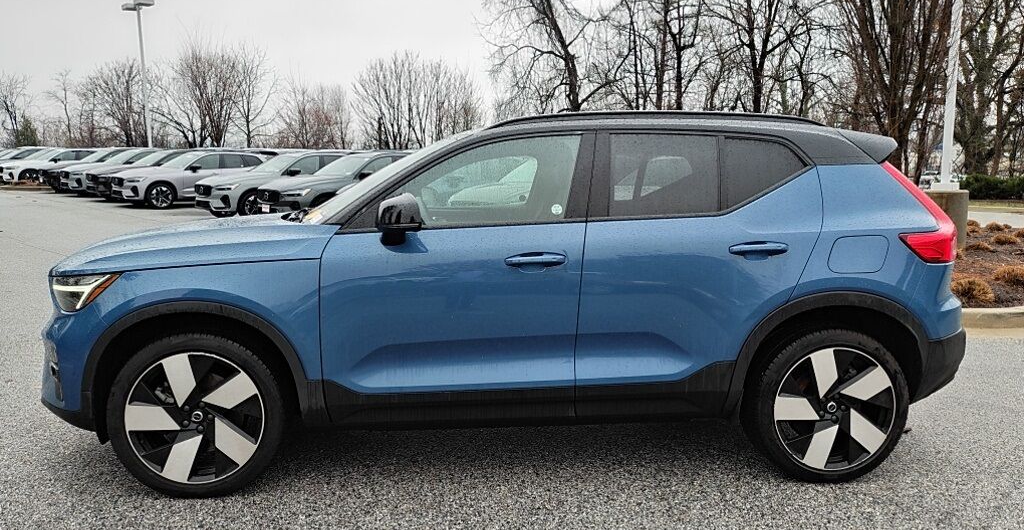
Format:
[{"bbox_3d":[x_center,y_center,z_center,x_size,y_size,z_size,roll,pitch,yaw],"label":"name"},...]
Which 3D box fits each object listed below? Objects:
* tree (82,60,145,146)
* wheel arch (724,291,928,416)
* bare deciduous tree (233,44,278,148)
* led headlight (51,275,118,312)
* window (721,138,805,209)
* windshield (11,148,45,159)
[{"bbox_3d":[-26.115,-9.318,48.523,4.130,8.080,3.930,-4,8,-28],"label":"tree"},{"bbox_3d":[1.354,0.363,3.195,0.910,0.530,0.160,0,7,-4],"label":"wheel arch"},{"bbox_3d":[-15.874,-9.453,45.588,2.700,8.260,2.700,1,8,0],"label":"bare deciduous tree"},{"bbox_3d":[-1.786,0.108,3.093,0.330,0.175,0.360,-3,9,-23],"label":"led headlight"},{"bbox_3d":[1.089,-0.393,3.208,0.370,0.325,0.050,0,-15,-4],"label":"window"},{"bbox_3d":[-23.259,-5.353,35.500,0.900,0.480,1.400,-7,10,-43],"label":"windshield"}]

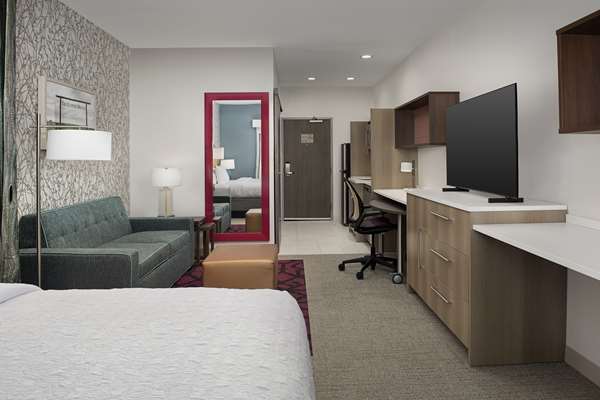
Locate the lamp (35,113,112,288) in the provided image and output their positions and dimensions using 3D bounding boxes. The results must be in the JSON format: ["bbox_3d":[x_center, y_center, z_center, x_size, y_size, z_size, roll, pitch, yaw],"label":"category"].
[{"bbox_3d":[-1.393,0.215,2.415,0.520,1.470,0.390,0,4,-1],"label":"lamp"}]

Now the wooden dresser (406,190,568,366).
[{"bbox_3d":[1.249,0.422,2.965,0.550,0.900,1.330,0,4,-1],"label":"wooden dresser"}]

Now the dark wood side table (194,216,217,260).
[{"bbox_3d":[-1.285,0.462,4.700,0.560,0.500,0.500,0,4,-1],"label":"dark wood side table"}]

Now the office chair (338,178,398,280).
[{"bbox_3d":[0.752,0.258,4.200,0.640,0.980,0.640,0,4,-1],"label":"office chair"}]

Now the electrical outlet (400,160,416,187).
[{"bbox_3d":[1.341,-0.303,5.030,0.200,0.360,0.120,0,4,-1],"label":"electrical outlet"}]

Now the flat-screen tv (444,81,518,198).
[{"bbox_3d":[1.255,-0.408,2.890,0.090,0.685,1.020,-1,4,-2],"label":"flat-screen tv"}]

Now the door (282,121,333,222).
[{"bbox_3d":[0.140,-0.618,7.820,0.975,1.990,0.080,0,4,-1],"label":"door"}]

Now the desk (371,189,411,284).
[{"bbox_3d":[1.200,0.341,4.375,0.600,0.770,1.450,0,4,-1],"label":"desk"}]

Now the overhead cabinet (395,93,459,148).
[{"bbox_3d":[1.367,-0.846,4.460,0.283,0.497,1.320,0,4,-1],"label":"overhead cabinet"}]

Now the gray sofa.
[{"bbox_3d":[-1.512,0.433,3.455,0.770,0.820,1.650,0,4,-1],"label":"gray sofa"}]

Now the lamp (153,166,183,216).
[{"bbox_3d":[-1.575,-0.091,4.750,0.360,0.600,0.360,0,4,-1],"label":"lamp"}]

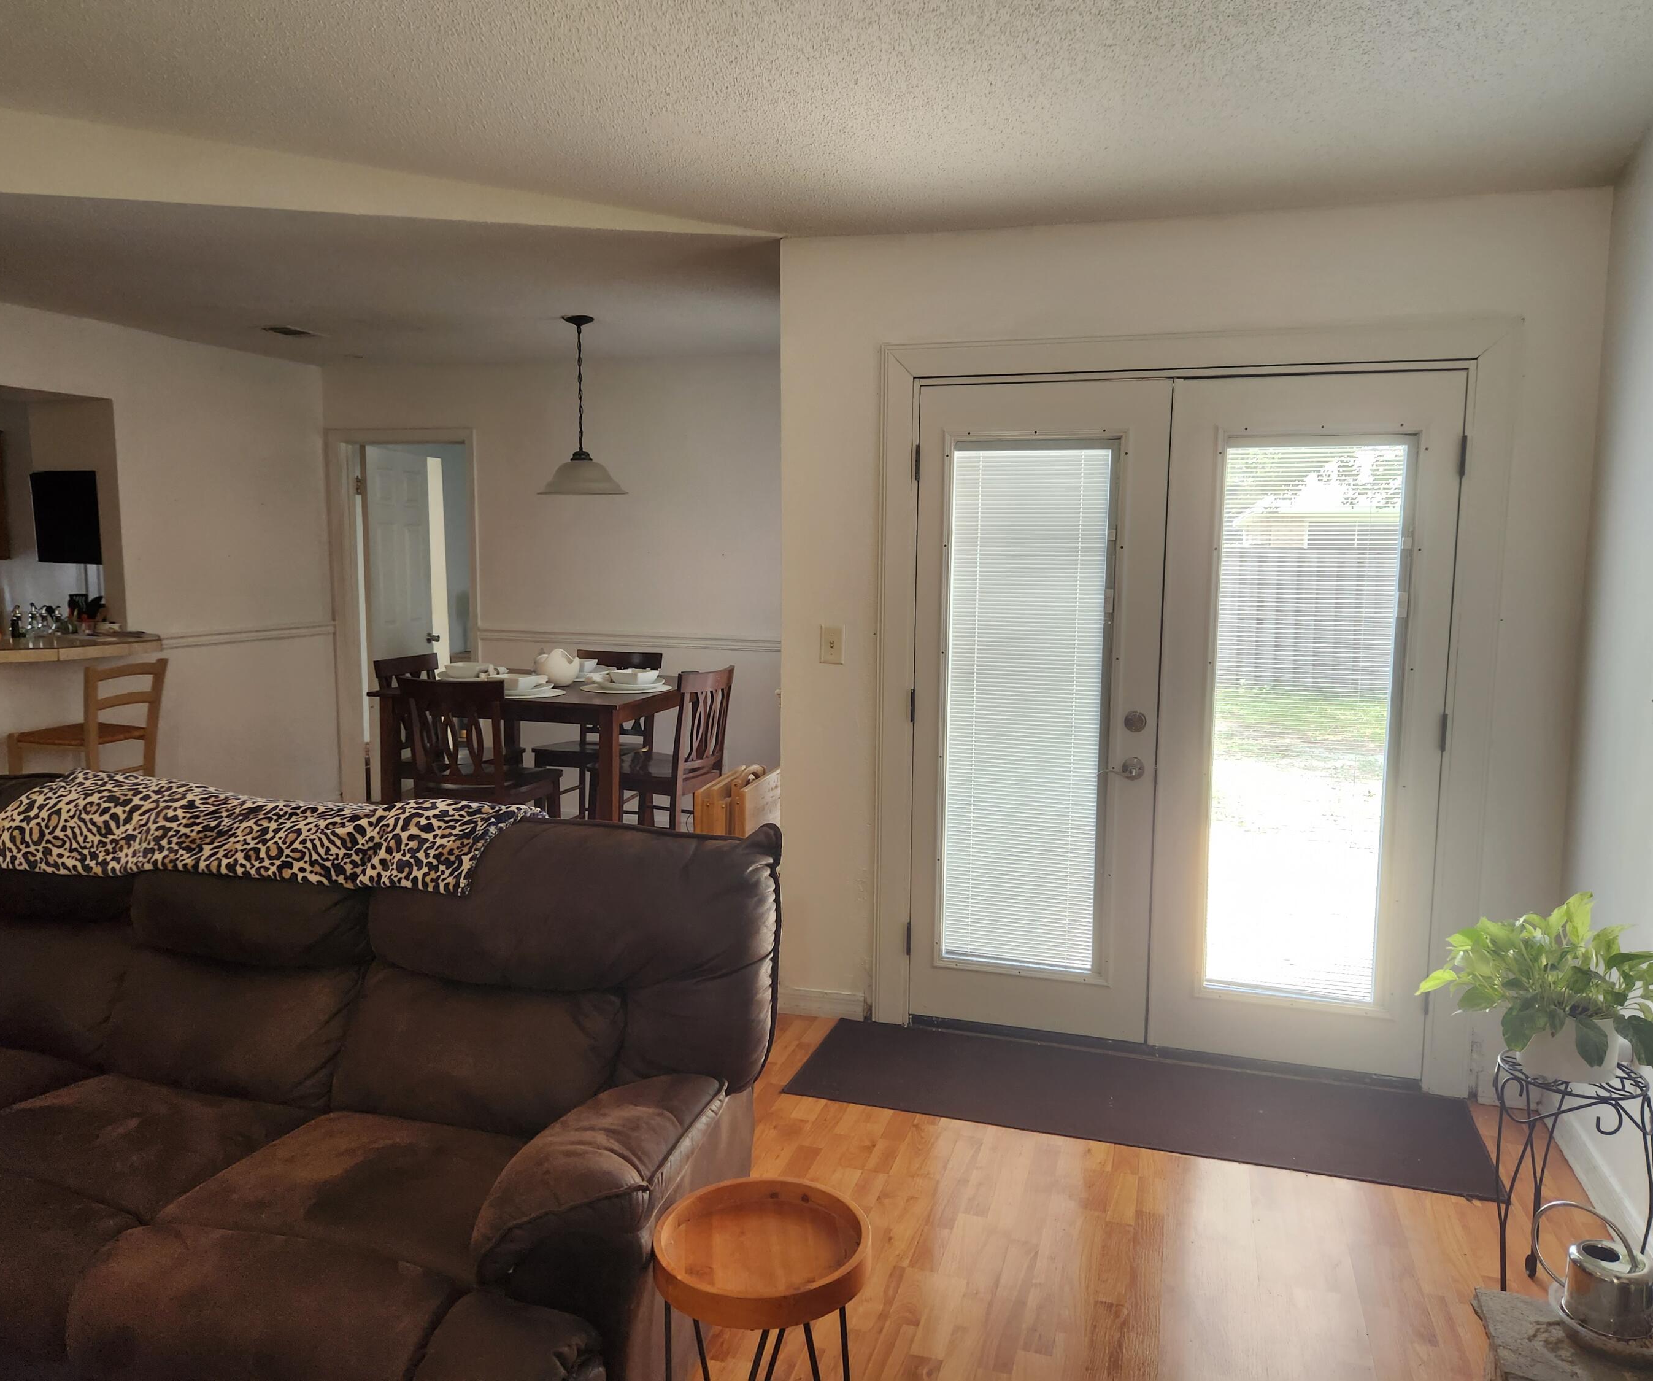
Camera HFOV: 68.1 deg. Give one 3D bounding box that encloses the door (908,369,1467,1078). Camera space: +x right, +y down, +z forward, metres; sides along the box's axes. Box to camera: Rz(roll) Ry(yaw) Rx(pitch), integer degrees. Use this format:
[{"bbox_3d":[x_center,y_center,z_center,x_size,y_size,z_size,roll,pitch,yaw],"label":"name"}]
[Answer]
[{"bbox_3d":[1.004,0.085,3.645,1.504,1.991,0.050,3,7,17],"label":"door"}]

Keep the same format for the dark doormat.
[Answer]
[{"bbox_3d":[0.844,1.144,3.463,1.837,0.010,0.580,3,7,17],"label":"dark doormat"}]

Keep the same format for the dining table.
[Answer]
[{"bbox_3d":[-1.210,0.435,5.434,1.115,0.915,1.050,2,7,16],"label":"dining table"}]

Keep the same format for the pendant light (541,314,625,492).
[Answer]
[{"bbox_3d":[-1.039,-1.195,5.151,0.373,0.727,0.373,0,7,0],"label":"pendant light"}]

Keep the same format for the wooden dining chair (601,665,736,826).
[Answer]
[{"bbox_3d":[-0.679,0.412,5.187,0.500,1.025,0.455,4,7,25],"label":"wooden dining chair"}]

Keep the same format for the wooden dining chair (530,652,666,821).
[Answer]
[{"bbox_3d":[-1.046,0.350,5.694,0.455,1.025,0.500,2,7,15],"label":"wooden dining chair"}]

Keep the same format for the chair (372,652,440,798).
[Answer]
[{"bbox_3d":[-1.673,0.373,5.449,0.500,1.025,0.455,3,7,18],"label":"chair"}]

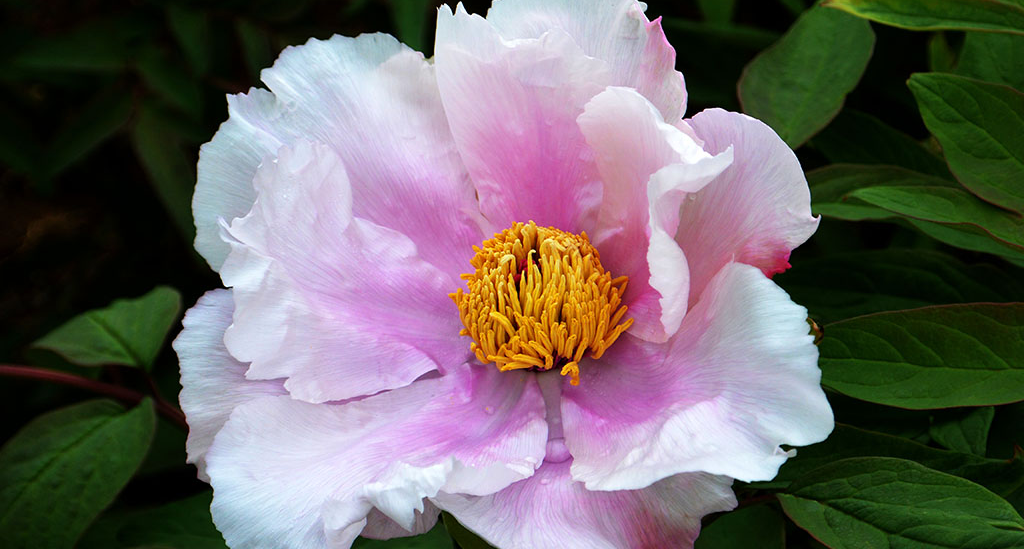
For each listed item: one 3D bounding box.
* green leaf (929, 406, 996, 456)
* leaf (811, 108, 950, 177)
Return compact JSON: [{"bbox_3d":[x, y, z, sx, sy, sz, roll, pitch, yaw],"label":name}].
[{"bbox_3d":[0.140,0.047,0.720,0.023,0.008,0.028,24,57,17],"label":"green leaf"},{"bbox_3d":[0.120,-0.042,0.750,0.054,0.012,0.026,11,49,6],"label":"leaf"}]

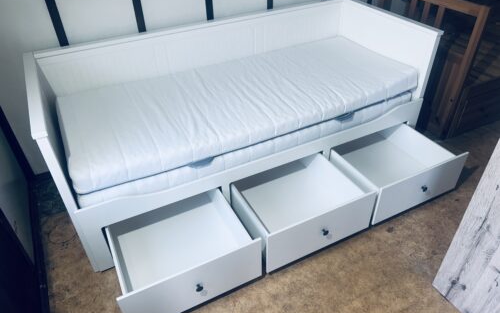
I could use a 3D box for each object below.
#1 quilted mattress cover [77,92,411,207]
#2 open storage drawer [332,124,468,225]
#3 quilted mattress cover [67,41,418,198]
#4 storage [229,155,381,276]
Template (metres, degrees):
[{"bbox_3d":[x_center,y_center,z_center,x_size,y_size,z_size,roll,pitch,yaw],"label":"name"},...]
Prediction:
[{"bbox_3d":[-0.045,-0.276,2.313,1.980,0.118,0.800,-18,41,-20],"label":"quilted mattress cover"},{"bbox_3d":[0.815,0.026,2.260,0.625,0.269,0.585,-18,41,-20],"label":"open storage drawer"},{"bbox_3d":[-0.046,-0.366,2.237,1.990,0.117,0.800,-18,41,-20],"label":"quilted mattress cover"},{"bbox_3d":[0.232,0.217,2.035,0.615,0.269,0.585,-18,41,-20],"label":"storage"}]

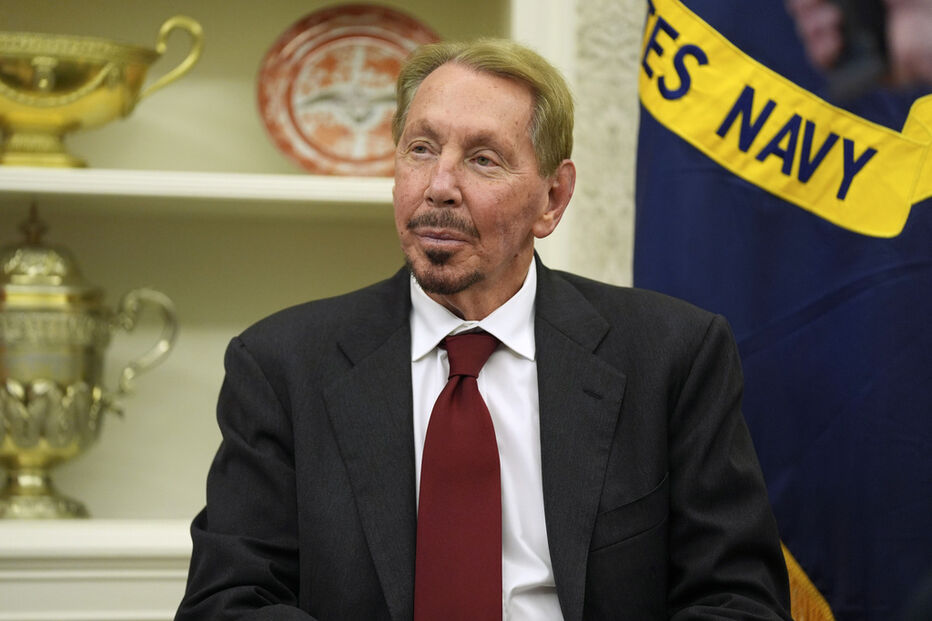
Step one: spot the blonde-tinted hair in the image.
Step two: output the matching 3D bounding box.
[{"bbox_3d":[0.018,-0.172,4.020,0.168,0.175,0.200,1,-5,22],"label":"blonde-tinted hair"}]

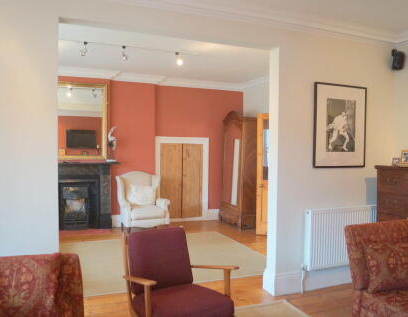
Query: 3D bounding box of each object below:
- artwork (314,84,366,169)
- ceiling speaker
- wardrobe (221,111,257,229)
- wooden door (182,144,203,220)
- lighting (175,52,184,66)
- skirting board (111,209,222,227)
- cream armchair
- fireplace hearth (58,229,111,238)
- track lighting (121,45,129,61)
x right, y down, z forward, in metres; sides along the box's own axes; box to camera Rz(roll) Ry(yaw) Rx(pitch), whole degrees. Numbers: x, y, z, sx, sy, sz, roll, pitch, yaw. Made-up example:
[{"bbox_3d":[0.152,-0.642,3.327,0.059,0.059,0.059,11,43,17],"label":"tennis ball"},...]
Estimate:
[{"bbox_3d":[1.406,-0.323,3.640,0.655,0.830,0.030,0,2,-20],"label":"artwork"},{"bbox_3d":[2.017,-1.026,3.708,0.110,0.200,0.120,1,11,4],"label":"ceiling speaker"},{"bbox_3d":[0.685,0.189,6.554,0.490,2.066,0.900,0,2,-20],"label":"wardrobe"},{"bbox_3d":[-0.210,0.436,6.761,0.400,1.390,0.040,0,2,-20],"label":"wooden door"},{"bbox_3d":[-0.324,-1.304,4.715,0.110,0.180,0.110,0,2,-11],"label":"lighting"},{"bbox_3d":[-0.673,1.103,6.584,2.103,0.210,0.040,0,2,-20],"label":"skirting board"},{"bbox_3d":[-1.027,0.716,6.119,0.800,0.993,0.700,0,2,-26],"label":"cream armchair"},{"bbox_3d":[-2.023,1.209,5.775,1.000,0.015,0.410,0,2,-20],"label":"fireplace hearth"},{"bbox_3d":[-0.997,-1.324,4.474,0.095,0.200,0.095,-1,3,-36],"label":"track lighting"}]

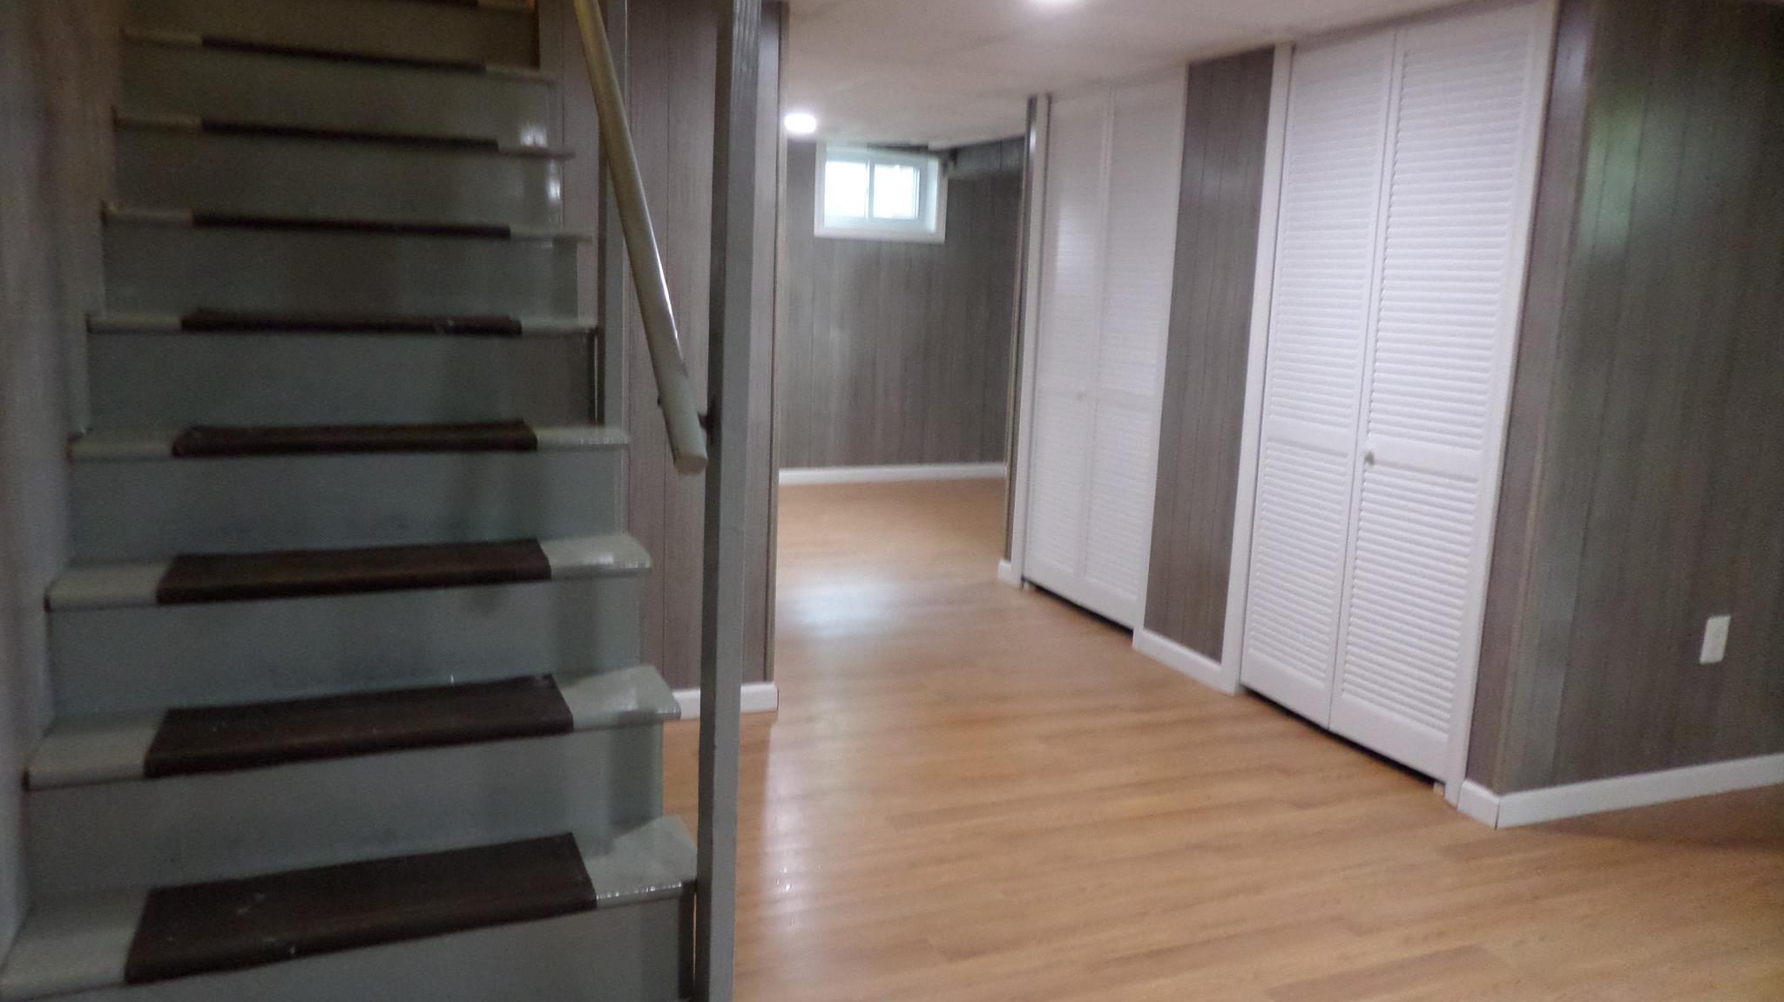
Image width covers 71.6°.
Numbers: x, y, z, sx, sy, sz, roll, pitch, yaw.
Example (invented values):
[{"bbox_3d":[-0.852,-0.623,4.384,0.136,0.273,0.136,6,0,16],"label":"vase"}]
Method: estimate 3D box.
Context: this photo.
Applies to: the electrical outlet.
[{"bbox_3d":[2.211,0.372,3.326,0.076,0.120,0.010,-2,11,-22],"label":"electrical outlet"}]

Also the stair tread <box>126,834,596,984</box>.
[{"bbox_3d":[-0.770,0.593,1.846,0.610,0.030,0.220,-2,11,-22],"label":"stair tread"}]

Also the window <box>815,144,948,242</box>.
[{"bbox_3d":[-0.073,-1.884,7.616,0.865,0.540,0.130,-2,11,-22],"label":"window"}]

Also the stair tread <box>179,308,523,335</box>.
[{"bbox_3d":[-1.082,-0.359,2.522,0.610,0.030,0.220,-2,11,-22],"label":"stair tread"}]

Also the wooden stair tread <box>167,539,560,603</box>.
[{"bbox_3d":[-0.927,0.117,2.184,0.610,0.030,0.220,-2,11,-22],"label":"wooden stair tread"}]

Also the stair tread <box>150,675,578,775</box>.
[{"bbox_3d":[-0.848,0.355,2.015,0.610,0.030,0.220,-2,11,-22],"label":"stair tread"}]

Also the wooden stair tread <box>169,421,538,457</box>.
[{"bbox_3d":[-1.001,-0.121,2.354,0.610,0.030,0.220,-2,11,-22],"label":"wooden stair tread"}]

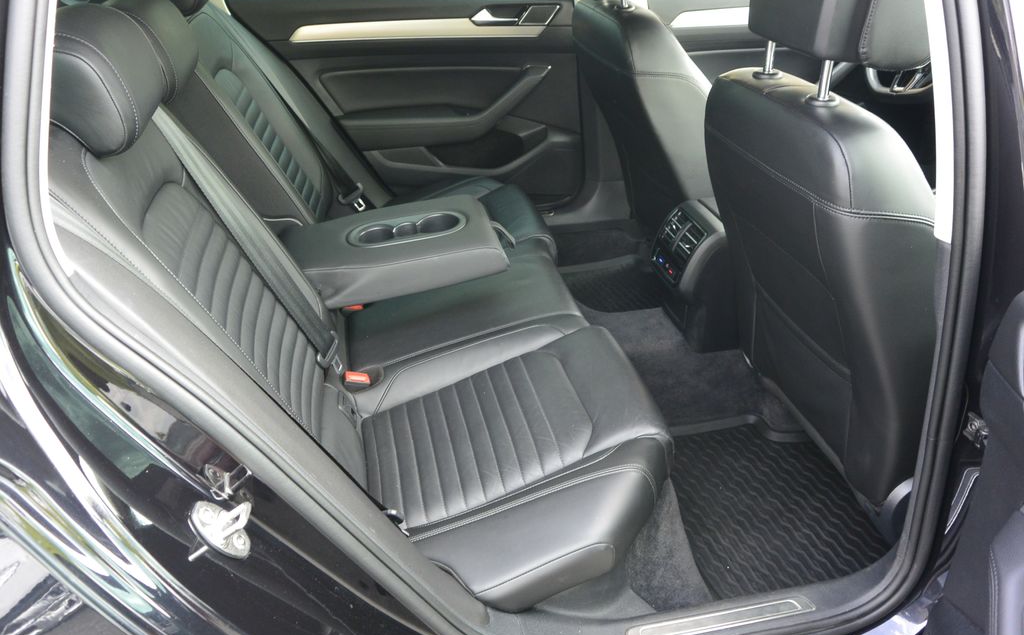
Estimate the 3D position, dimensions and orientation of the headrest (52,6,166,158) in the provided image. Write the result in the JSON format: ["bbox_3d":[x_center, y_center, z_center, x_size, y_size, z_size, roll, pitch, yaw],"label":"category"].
[{"bbox_3d":[-0.484,-0.274,0.860,0.135,0.155,0.280,-19,31,-5],"label":"headrest"}]

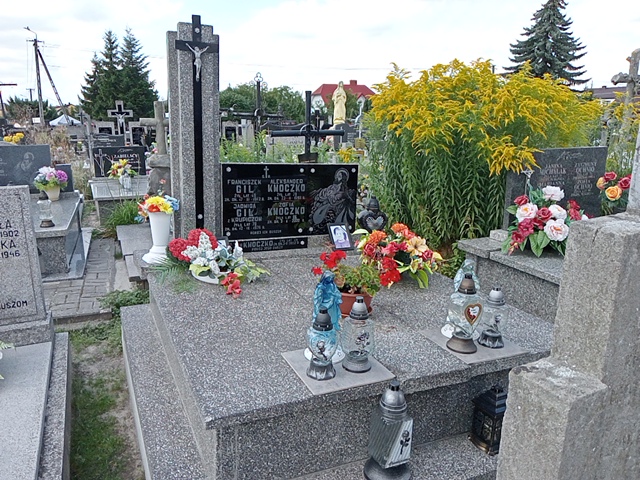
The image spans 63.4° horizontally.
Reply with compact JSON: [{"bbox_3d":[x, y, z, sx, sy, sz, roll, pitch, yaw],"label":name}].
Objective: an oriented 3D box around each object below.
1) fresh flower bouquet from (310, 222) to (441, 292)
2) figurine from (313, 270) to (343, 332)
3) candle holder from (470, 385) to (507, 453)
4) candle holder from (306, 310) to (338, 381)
[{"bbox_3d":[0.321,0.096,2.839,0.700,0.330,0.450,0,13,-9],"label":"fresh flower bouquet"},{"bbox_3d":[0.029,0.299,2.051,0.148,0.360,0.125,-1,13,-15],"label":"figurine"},{"bbox_3d":[0.724,0.717,2.128,0.129,0.267,0.129,-4,16,-24],"label":"candle holder"},{"bbox_3d":[0.012,0.384,1.959,0.119,0.275,0.119,2,14,-1],"label":"candle holder"}]

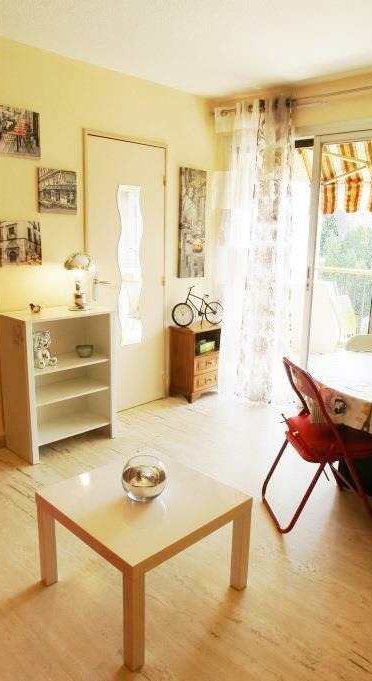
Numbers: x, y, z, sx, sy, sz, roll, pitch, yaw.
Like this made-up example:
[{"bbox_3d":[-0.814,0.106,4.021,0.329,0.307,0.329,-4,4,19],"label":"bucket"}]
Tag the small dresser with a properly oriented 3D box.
[{"bbox_3d":[0.074,0.181,4.023,0.370,0.610,0.320,-10,16,-41],"label":"small dresser"}]

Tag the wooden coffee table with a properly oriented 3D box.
[{"bbox_3d":[-0.159,0.781,1.779,0.580,0.378,0.580,-9,15,-44],"label":"wooden coffee table"}]

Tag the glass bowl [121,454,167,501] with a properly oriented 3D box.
[{"bbox_3d":[-0.157,0.516,1.695,0.160,0.133,0.160,1,12,0],"label":"glass bowl"}]

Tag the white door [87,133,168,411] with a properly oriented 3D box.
[{"bbox_3d":[-0.437,-0.446,3.485,0.730,2.030,0.060,-10,16,-42],"label":"white door"}]

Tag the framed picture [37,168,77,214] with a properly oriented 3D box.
[{"bbox_3d":[-0.837,-0.974,2.991,0.275,0.280,0.030,-10,16,-42],"label":"framed picture"}]

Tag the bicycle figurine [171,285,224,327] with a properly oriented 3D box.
[{"bbox_3d":[0.123,-0.298,4.032,0.490,0.340,0.100,-5,13,-26],"label":"bicycle figurine"}]

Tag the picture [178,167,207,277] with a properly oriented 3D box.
[{"bbox_3d":[0.063,-0.979,3.843,0.300,0.890,0.030,-10,16,-42],"label":"picture"}]

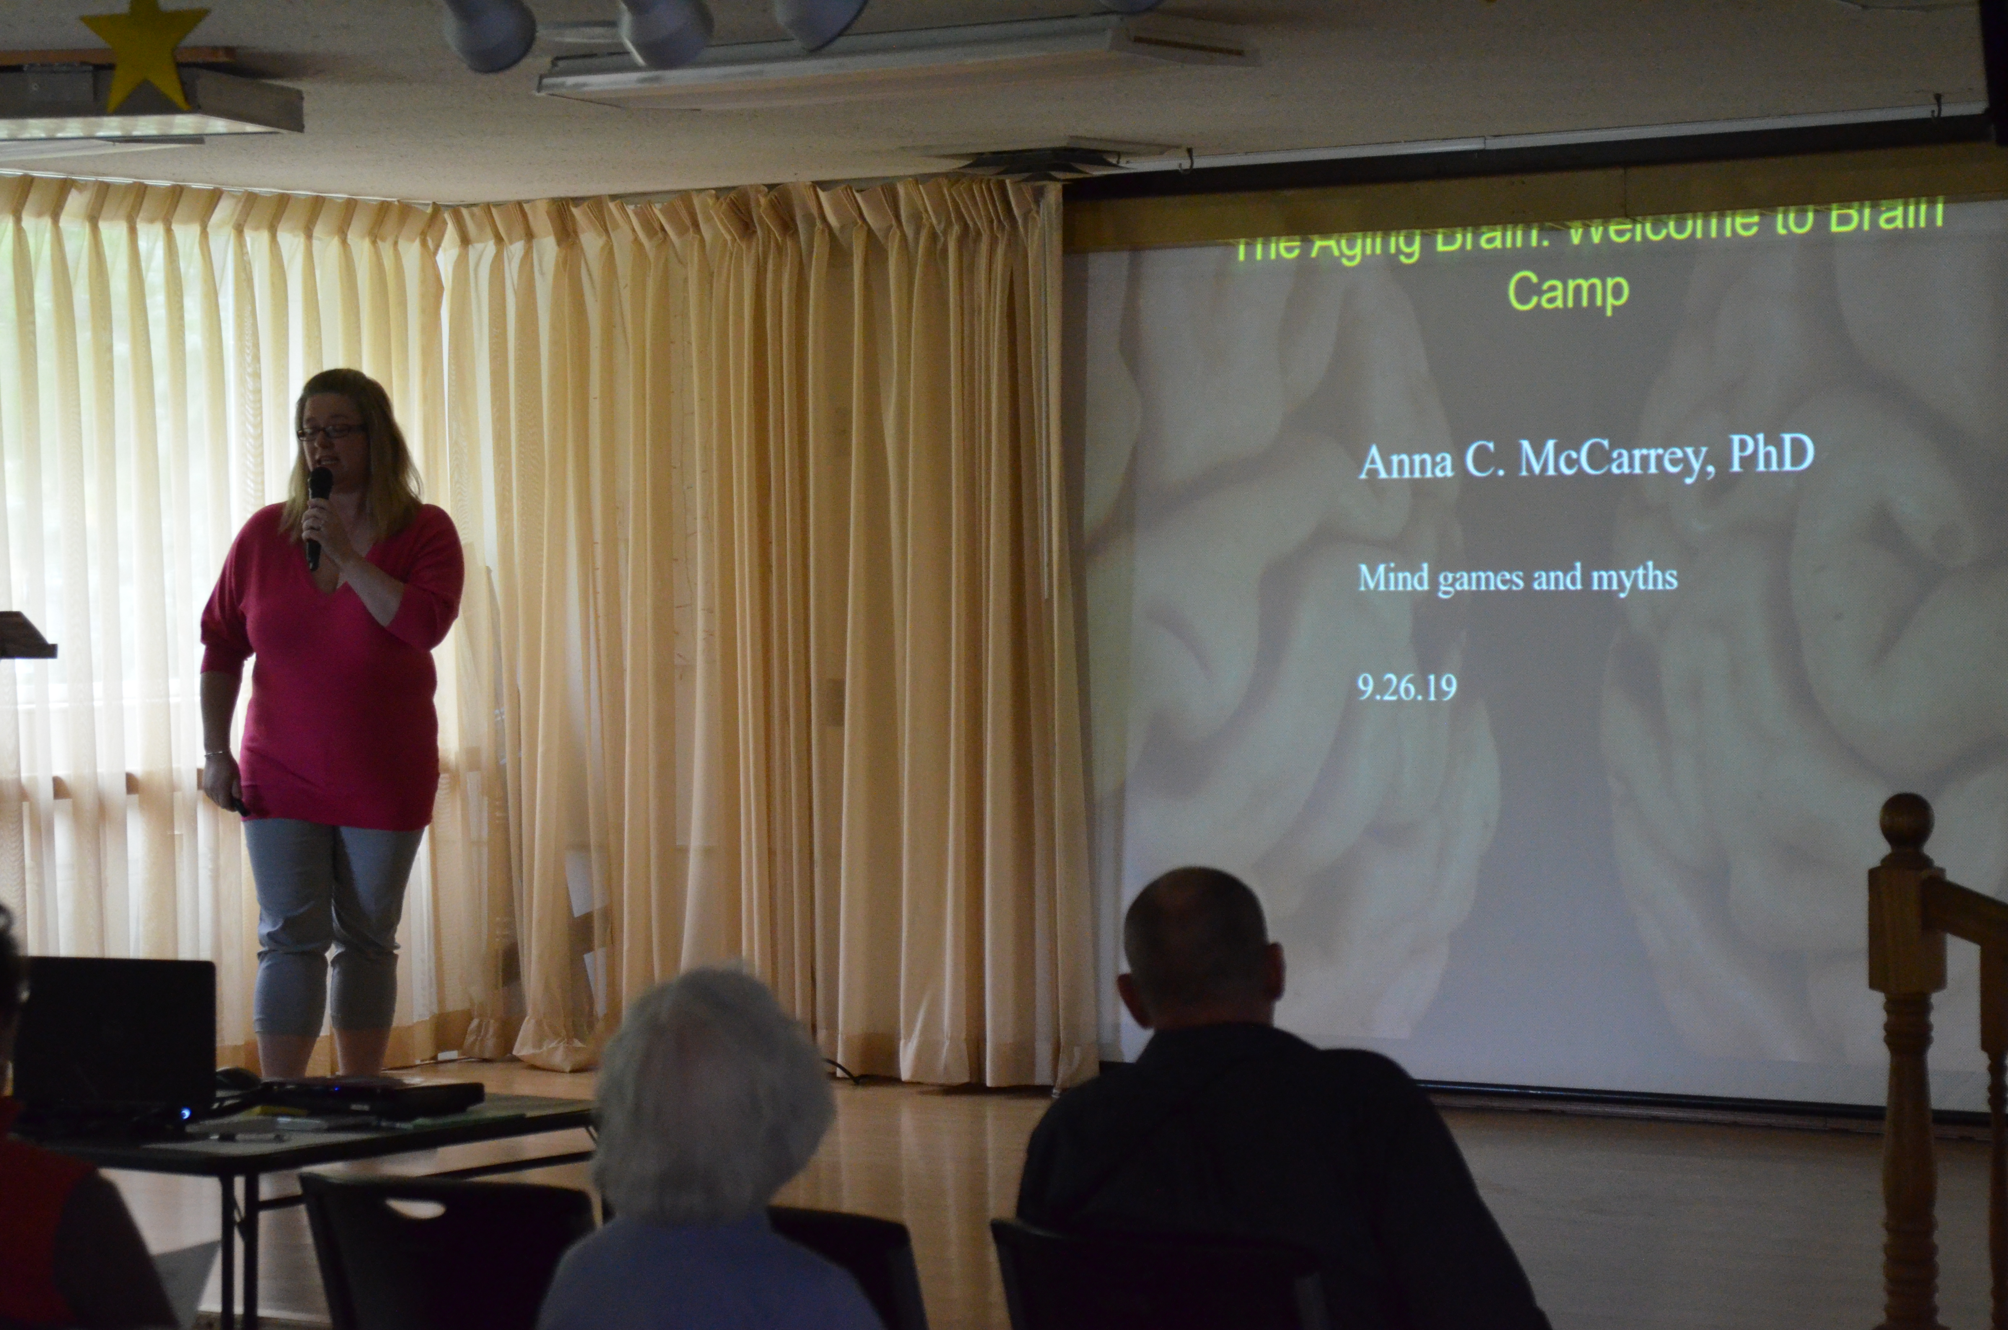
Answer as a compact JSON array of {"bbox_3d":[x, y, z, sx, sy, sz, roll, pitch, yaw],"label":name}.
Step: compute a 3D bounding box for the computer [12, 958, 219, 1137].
[{"bbox_3d":[-1.317,0.572,7.773,0.370,0.250,0.260,0,1,19],"label":"computer"}]

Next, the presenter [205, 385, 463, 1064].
[{"bbox_3d":[-1.456,0.192,10.850,0.570,1.660,0.420,-1,1,6],"label":"presenter"}]

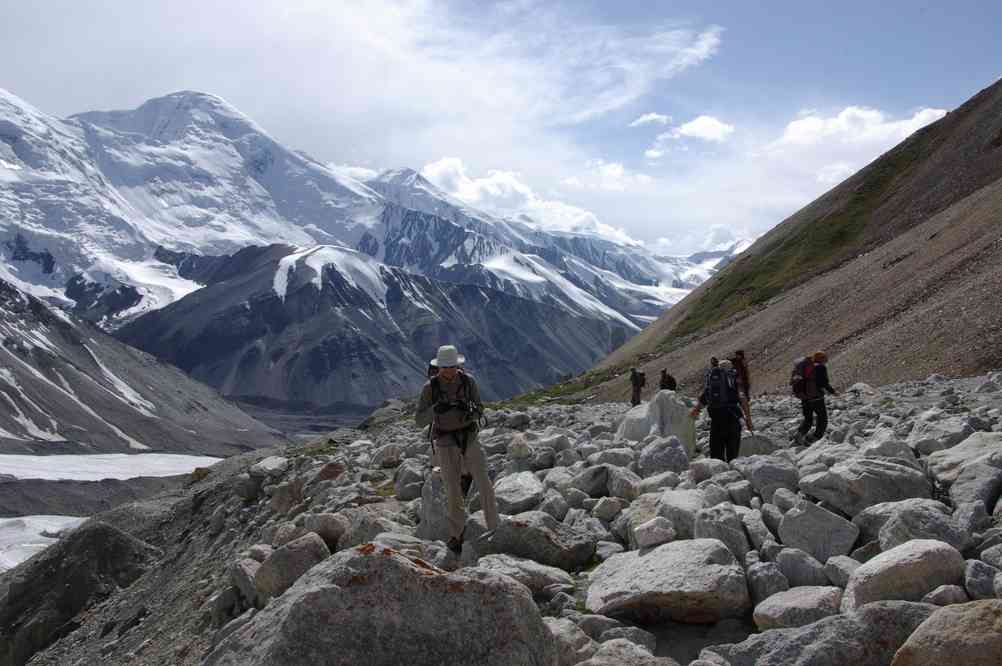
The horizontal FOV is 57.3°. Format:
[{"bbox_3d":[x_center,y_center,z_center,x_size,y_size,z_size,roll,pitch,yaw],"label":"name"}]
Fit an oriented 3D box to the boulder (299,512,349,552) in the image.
[{"bbox_3d":[-1.662,1.930,8.800,0.460,0.397,0.391,0,-1,0],"label":"boulder"}]

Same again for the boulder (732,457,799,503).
[{"bbox_3d":[3.217,1.809,11.200,0.785,0.584,0.628,0,-1,0],"label":"boulder"}]

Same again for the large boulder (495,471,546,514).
[{"bbox_3d":[0.222,1.912,11.000,0.630,0.530,0.620,0,-1,0],"label":"large boulder"}]

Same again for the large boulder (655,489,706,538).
[{"bbox_3d":[1.777,1.797,9.100,0.529,0.490,0.476,0,-1,0],"label":"large boulder"}]

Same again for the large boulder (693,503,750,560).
[{"bbox_3d":[2.019,1.826,8.400,0.540,0.560,0.560,0,-1,0],"label":"large boulder"}]

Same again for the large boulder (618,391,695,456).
[{"bbox_3d":[2.501,1.511,14.800,1.252,1.160,0.939,0,-1,0],"label":"large boulder"}]

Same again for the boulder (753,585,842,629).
[{"bbox_3d":[1.950,1.826,6.050,0.550,0.264,0.413,0,-1,0],"label":"boulder"}]

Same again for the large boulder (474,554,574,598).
[{"bbox_3d":[0.168,1.907,7.200,0.812,0.286,0.528,0,-1,0],"label":"large boulder"}]

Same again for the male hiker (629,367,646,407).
[{"bbox_3d":[6.294,2.495,42.000,0.620,1.750,0.550,0,-1,16],"label":"male hiker"}]

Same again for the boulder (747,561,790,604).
[{"bbox_3d":[1.966,1.863,6.750,0.296,0.359,0.281,0,-1,0],"label":"boulder"}]

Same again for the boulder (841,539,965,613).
[{"bbox_3d":[2.905,1.764,6.650,0.850,0.496,0.595,0,-1,-20],"label":"boulder"}]

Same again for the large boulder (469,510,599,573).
[{"bbox_3d":[0.294,1.886,8.300,1.120,0.550,0.800,0,-1,0],"label":"large boulder"}]

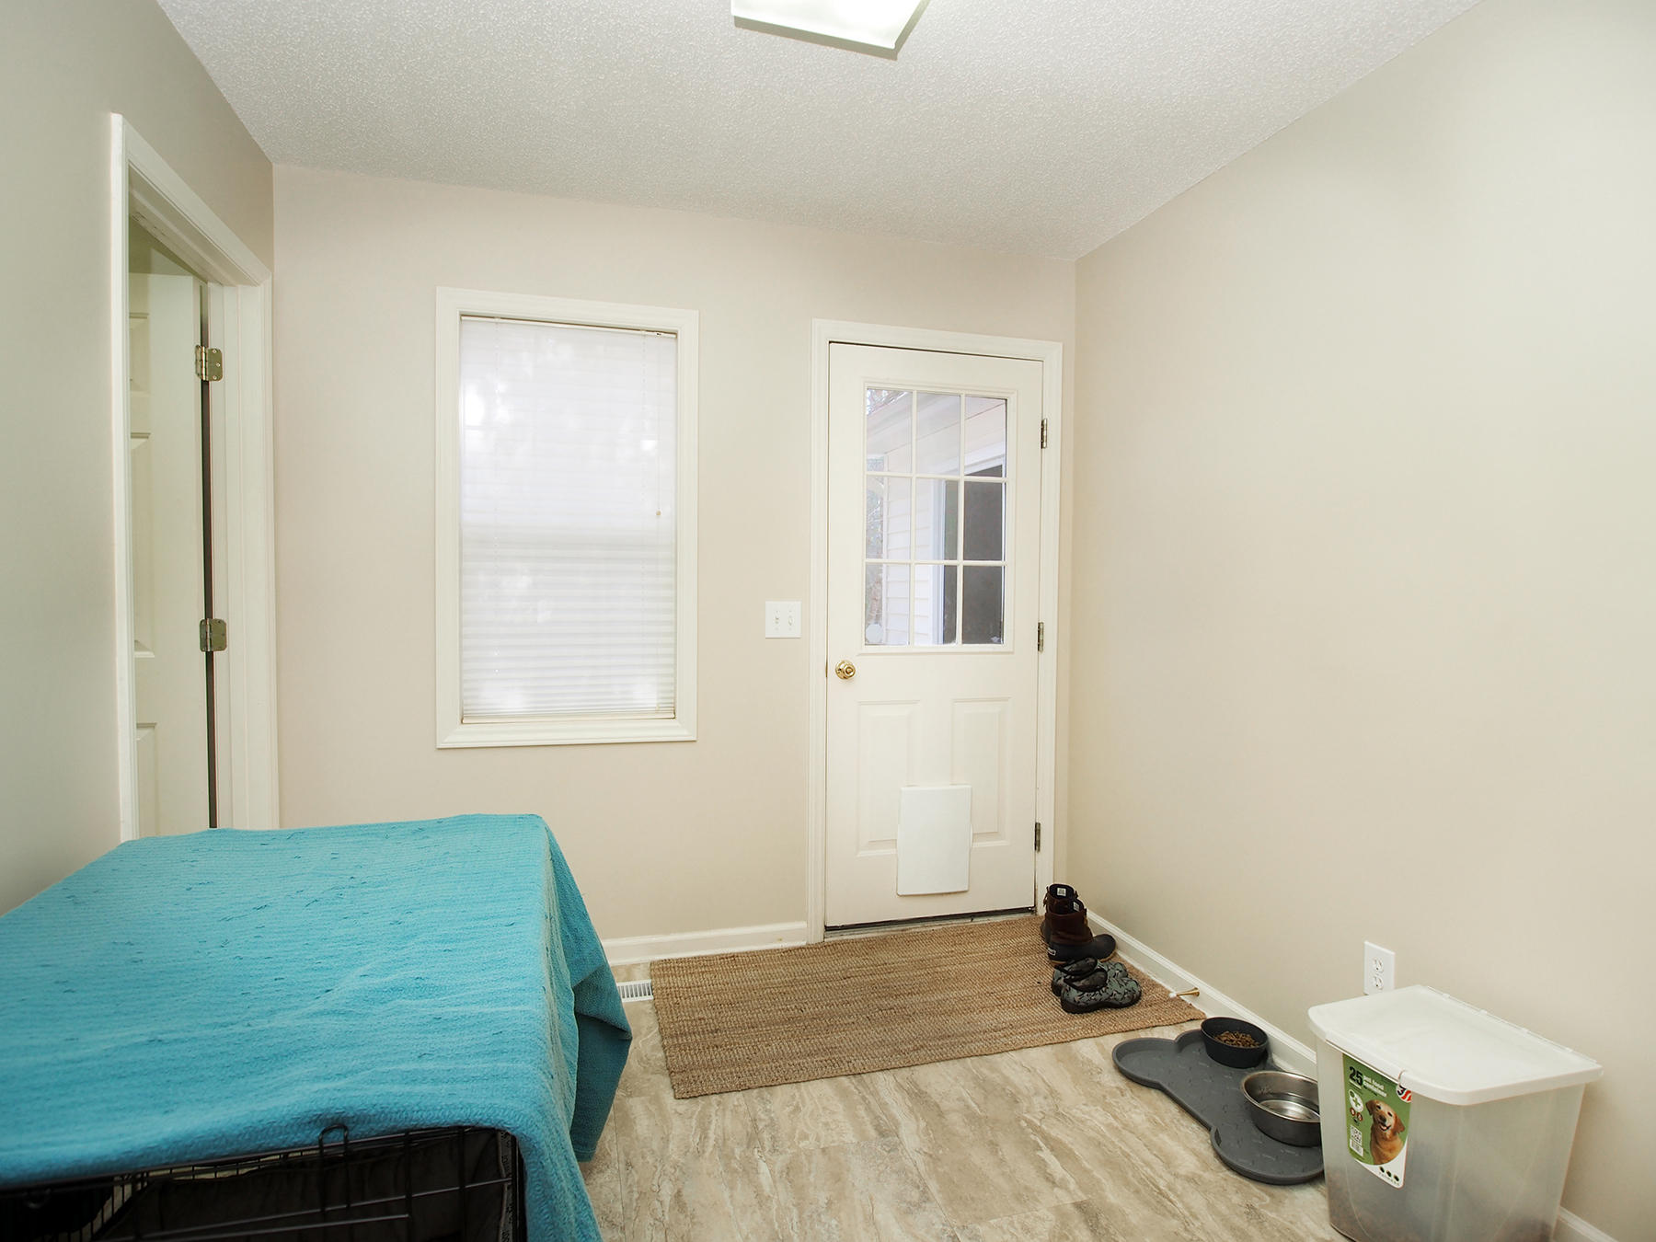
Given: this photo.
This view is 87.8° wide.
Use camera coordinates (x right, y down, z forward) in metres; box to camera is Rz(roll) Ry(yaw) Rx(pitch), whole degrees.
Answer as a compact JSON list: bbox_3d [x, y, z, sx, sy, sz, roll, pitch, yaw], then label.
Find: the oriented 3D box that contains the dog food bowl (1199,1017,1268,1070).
[{"bbox_3d":[1.063,1.109,2.254,0.160,0.062,0.160,0,2,0],"label":"dog food bowl"}]

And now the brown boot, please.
[{"bbox_3d":[0.820,1.014,2.944,0.270,0.200,0.270,0,2,-16],"label":"brown boot"}]

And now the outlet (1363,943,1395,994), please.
[{"bbox_3d":[1.264,0.811,1.976,0.010,0.124,0.078,0,2,-16],"label":"outlet"}]

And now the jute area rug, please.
[{"bbox_3d":[0.246,1.121,2.628,1.500,0.012,0.795,0,2,-16],"label":"jute area rug"}]

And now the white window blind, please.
[{"bbox_3d":[-0.813,-0.306,2.746,0.651,1.256,0.030,0,2,-16],"label":"white window blind"}]

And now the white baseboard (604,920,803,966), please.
[{"bbox_3d":[-0.839,1.074,2.752,1.592,0.083,0.016,0,2,-16],"label":"white baseboard"}]

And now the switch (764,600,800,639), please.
[{"bbox_3d":[-0.149,-0.004,2.915,0.123,0.125,0.012,0,2,-16],"label":"switch"}]

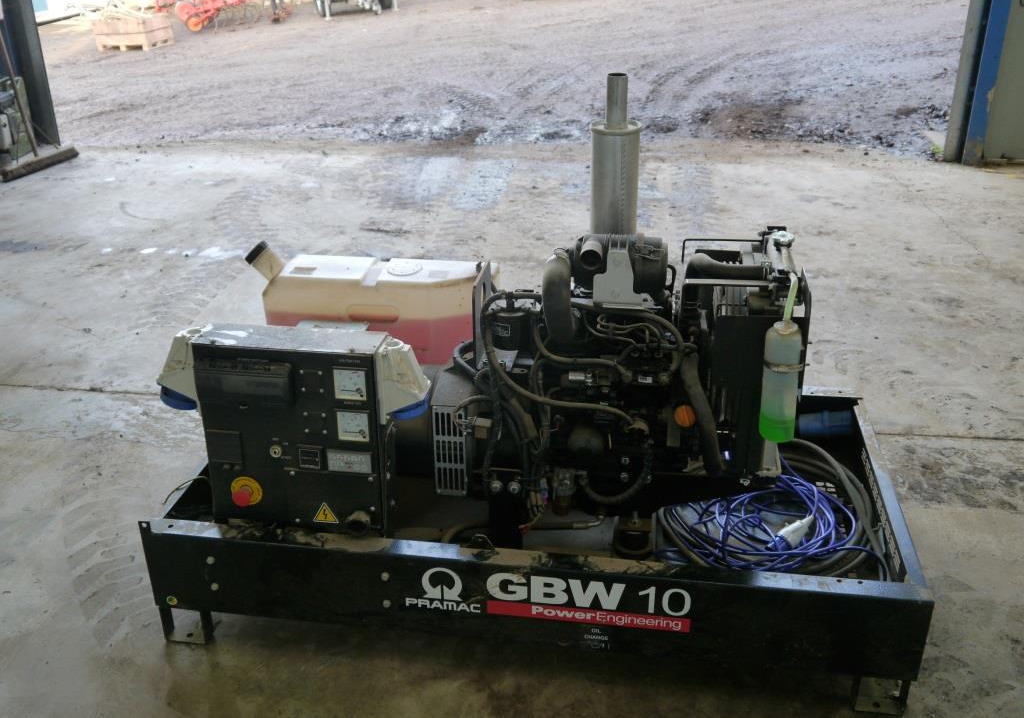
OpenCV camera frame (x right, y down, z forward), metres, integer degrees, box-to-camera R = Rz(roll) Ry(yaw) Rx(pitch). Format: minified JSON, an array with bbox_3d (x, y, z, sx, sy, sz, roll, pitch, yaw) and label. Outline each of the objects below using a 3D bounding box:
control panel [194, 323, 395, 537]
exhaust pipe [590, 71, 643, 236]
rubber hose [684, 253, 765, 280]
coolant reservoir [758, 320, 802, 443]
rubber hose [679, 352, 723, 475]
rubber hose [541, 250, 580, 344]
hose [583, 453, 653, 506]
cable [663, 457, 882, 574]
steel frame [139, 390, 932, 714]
[{"bbox_3d":[-0.450,0.167,2.142,0.386,0.454,0.105,3,25,8],"label":"control panel"},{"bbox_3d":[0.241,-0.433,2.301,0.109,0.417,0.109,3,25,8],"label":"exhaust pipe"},{"bbox_3d":[0.453,-0.191,2.153,0.160,0.066,0.059,3,25,8],"label":"rubber hose"},{"bbox_3d":[0.556,0.042,2.078,0.074,0.252,0.076,3,25,8],"label":"coolant reservoir"},{"bbox_3d":[0.407,0.120,2.183,0.092,0.285,0.086,3,25,8],"label":"rubber hose"},{"bbox_3d":[0.105,-0.131,2.160,0.074,0.191,0.107,3,25,8],"label":"rubber hose"},{"bbox_3d":[0.238,0.266,2.259,0.146,0.115,0.055,3,25,8],"label":"hose"},{"bbox_3d":[0.611,0.400,2.432,0.478,0.117,0.409,3,25,8],"label":"cable"},{"bbox_3d":[0.077,0.368,2.544,1.646,0.304,0.920,3,25,8],"label":"steel frame"}]

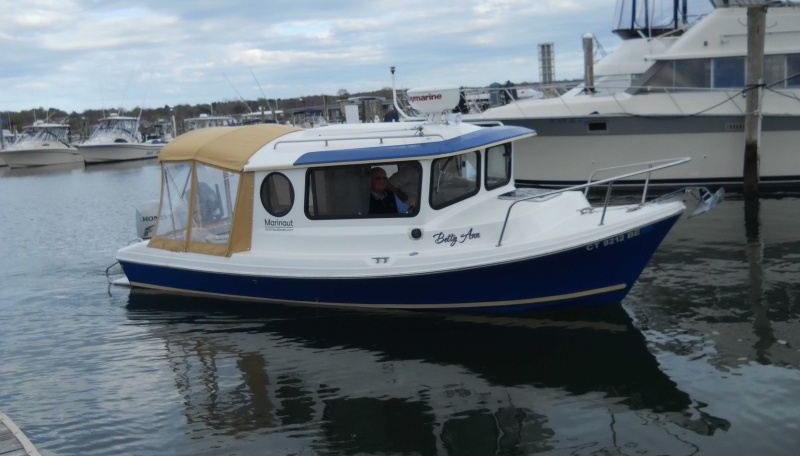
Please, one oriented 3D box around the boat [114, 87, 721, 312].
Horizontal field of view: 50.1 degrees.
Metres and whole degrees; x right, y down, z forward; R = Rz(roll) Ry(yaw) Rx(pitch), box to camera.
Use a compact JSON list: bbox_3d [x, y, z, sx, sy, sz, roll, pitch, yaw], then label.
[{"bbox_3d":[-0.342,-0.293,9.302,7.350,2.420,2.500,1,10,32],"label":"boat"}]

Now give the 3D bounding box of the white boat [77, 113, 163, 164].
[{"bbox_3d":[-15.980,-5.489,51.405,2.700,3.050,7.600,3,11,42],"label":"white boat"}]

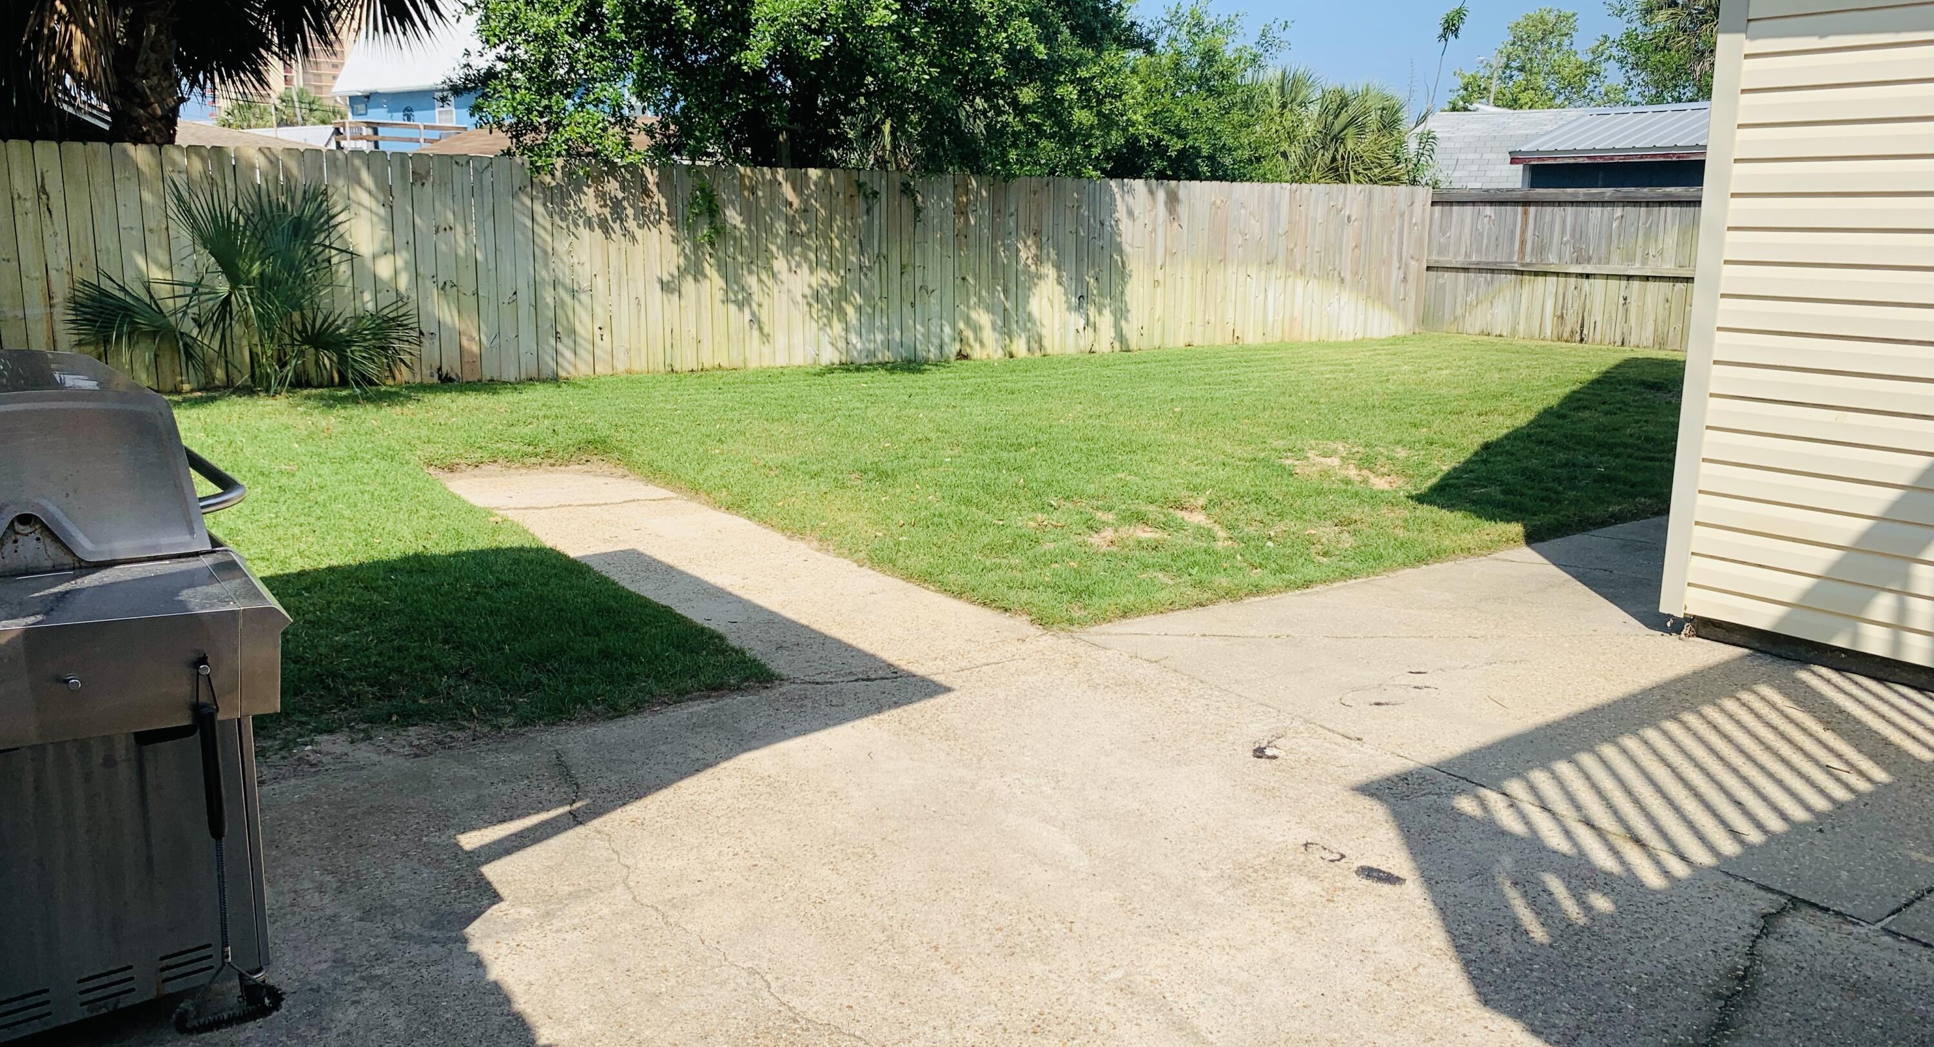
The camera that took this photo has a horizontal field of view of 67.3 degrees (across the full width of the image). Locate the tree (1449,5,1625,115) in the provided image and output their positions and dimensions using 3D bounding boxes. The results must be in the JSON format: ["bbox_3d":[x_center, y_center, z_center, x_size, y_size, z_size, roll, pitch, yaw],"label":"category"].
[{"bbox_3d":[13.255,-8.983,34.871,4.460,6.480,4.460,1,12,0],"label":"tree"}]

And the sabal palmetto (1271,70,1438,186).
[{"bbox_3d":[5.184,-4.432,20.005,2.450,3.410,2.450,1,12,0],"label":"sabal palmetto"}]

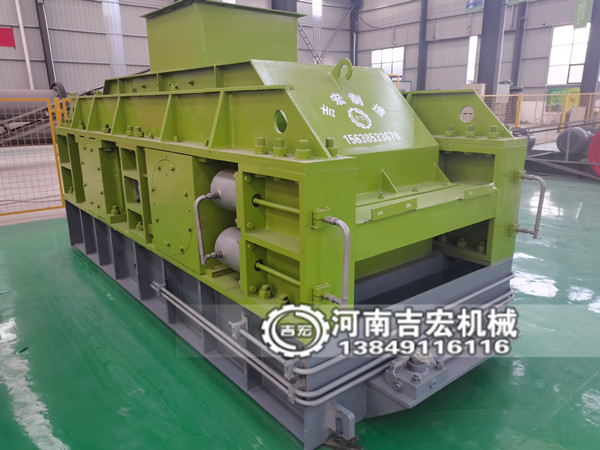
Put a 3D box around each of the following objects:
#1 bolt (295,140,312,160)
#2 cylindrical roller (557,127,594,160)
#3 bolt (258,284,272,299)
[{"bbox_3d":[0.018,-0.310,1.866,0.064,0.076,0.066,-12,19,-38],"label":"bolt"},{"bbox_3d":[6.720,-2.017,10.960,0.660,0.710,0.710,-13,19,-39],"label":"cylindrical roller"},{"bbox_3d":[-0.182,0.346,2.368,0.062,0.058,0.064,-12,19,-38],"label":"bolt"}]

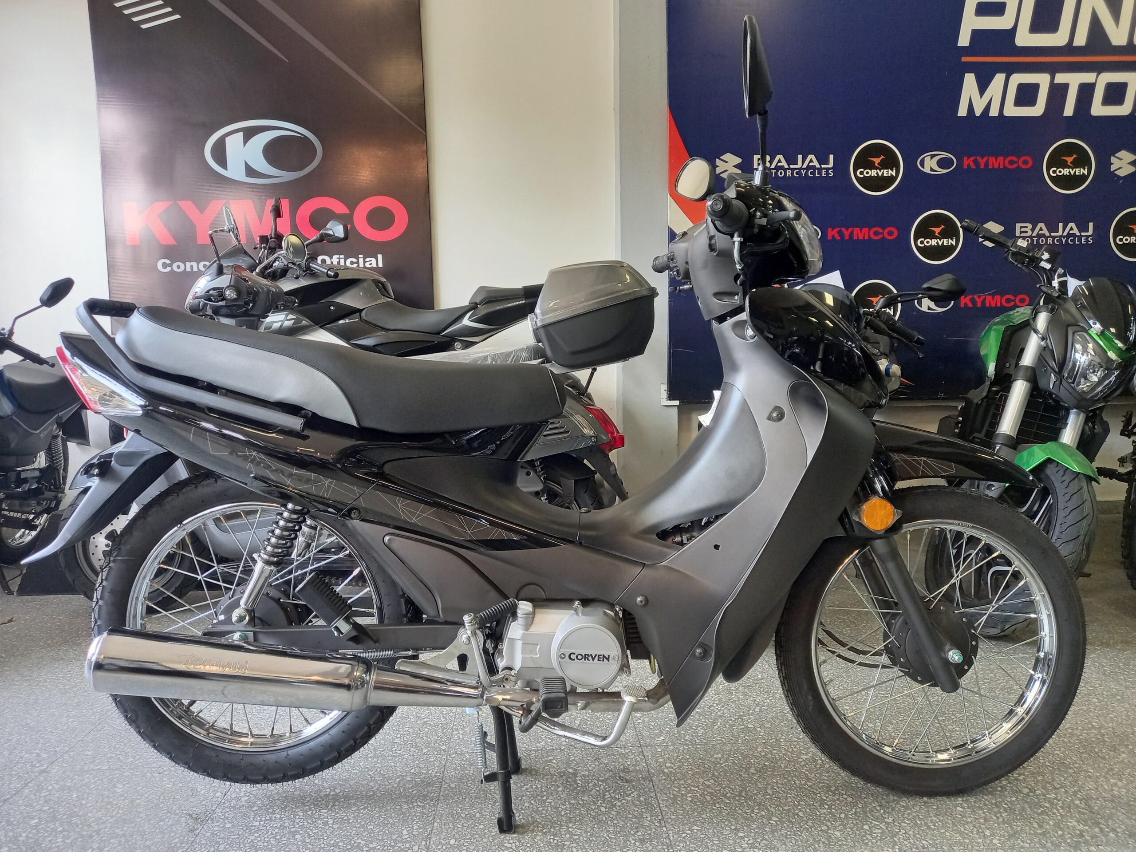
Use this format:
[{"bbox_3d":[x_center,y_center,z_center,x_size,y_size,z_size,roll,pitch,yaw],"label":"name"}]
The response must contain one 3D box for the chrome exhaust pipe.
[{"bbox_3d":[-0.455,0.395,1.325,0.625,0.098,0.098,5,6,0],"label":"chrome exhaust pipe"}]

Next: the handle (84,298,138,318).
[{"bbox_3d":[-0.787,-0.204,1.415,0.036,0.036,0.180,0,6,0],"label":"handle"}]

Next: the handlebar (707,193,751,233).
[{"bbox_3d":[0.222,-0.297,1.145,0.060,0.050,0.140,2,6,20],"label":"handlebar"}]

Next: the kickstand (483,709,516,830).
[{"bbox_3d":[-0.118,0.566,1.420,0.075,0.220,0.170,0,6,0],"label":"kickstand"}]

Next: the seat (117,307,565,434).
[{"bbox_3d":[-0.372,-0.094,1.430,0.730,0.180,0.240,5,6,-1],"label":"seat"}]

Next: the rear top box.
[{"bbox_3d":[0.058,-0.340,2.540,0.365,0.280,0.400,-12,7,-4],"label":"rear top box"}]

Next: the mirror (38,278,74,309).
[{"bbox_3d":[-1.560,-0.408,2.500,0.125,0.070,0.045,-36,18,-17],"label":"mirror"}]

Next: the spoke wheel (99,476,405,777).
[{"bbox_3d":[-0.578,0.364,1.480,0.557,0.557,0.095,0,6,0],"label":"spoke wheel"}]

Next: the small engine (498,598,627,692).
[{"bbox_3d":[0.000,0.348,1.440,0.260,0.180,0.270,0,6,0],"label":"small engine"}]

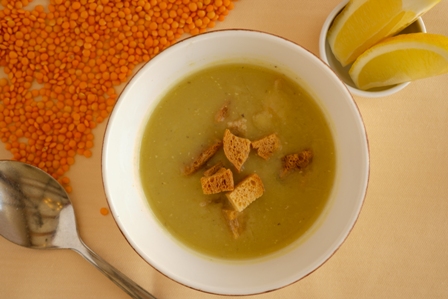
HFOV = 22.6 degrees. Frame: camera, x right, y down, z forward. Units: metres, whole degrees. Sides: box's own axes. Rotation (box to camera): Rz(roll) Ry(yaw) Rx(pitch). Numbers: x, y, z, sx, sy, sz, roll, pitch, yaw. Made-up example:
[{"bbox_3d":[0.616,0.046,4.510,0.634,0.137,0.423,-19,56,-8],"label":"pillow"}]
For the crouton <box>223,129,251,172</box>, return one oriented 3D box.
[{"bbox_3d":[0.007,0.000,0.590,0.014,0.010,0.023,-17,87,1],"label":"crouton"}]

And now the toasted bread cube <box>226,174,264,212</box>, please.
[{"bbox_3d":[0.011,0.023,0.588,0.017,0.011,0.011,-31,99,-6],"label":"toasted bread cube"}]

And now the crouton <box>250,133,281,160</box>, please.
[{"bbox_3d":[0.022,-0.001,0.592,0.014,0.009,0.011,-22,87,1],"label":"crouton"}]

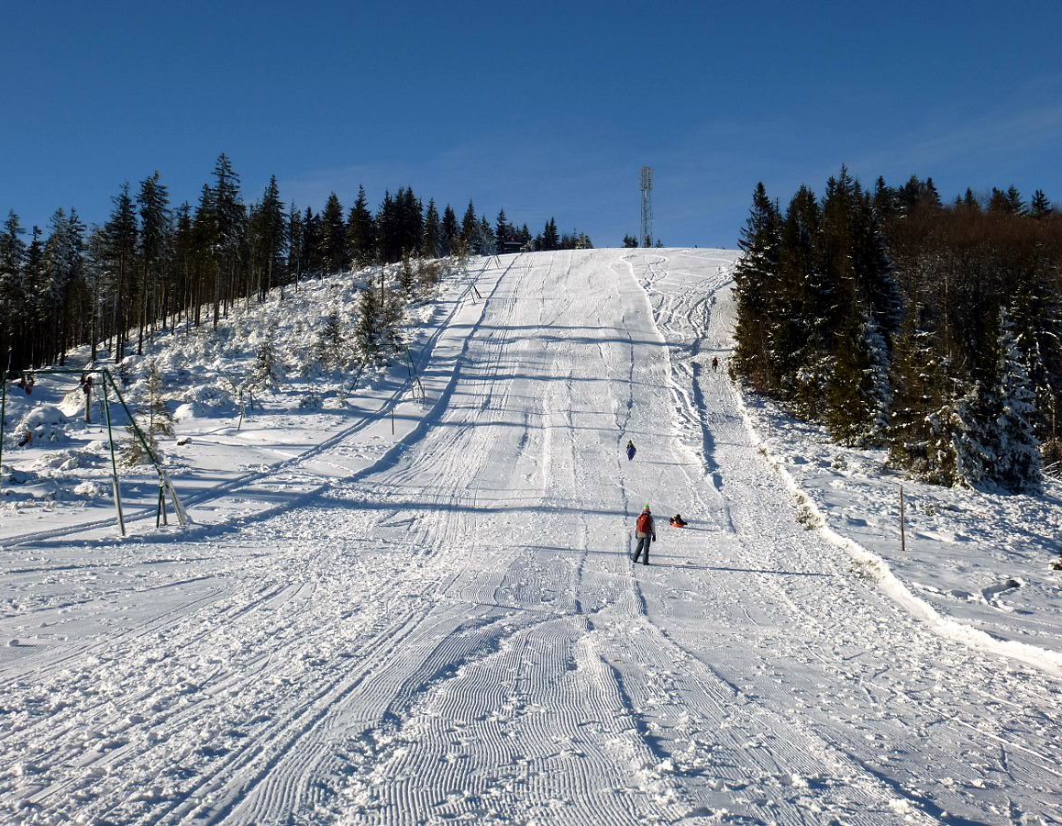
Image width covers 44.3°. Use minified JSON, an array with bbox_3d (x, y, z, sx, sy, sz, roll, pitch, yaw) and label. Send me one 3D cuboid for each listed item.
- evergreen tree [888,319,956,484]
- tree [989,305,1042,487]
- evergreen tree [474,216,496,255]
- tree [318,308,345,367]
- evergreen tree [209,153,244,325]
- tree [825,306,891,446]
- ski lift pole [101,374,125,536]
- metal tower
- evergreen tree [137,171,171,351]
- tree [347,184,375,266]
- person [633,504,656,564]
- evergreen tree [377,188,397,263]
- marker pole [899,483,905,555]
[{"bbox_3d":[22.154,-0.651,74.000,3.850,9.340,3.850,0,-7,0],"label":"evergreen tree"},{"bbox_3d":[25.770,-0.765,69.184,3.200,9.800,3.200,0,-10,0],"label":"tree"},{"bbox_3d":[-10.971,-42.774,315.000,5.320,10.200,5.320,0,-7,0],"label":"evergreen tree"},{"bbox_3d":[-21.092,-7.789,138.000,3.107,5.907,3.107,0,-7,0],"label":"tree"},{"bbox_3d":[-39.409,-22.617,169.503,4.600,23.560,4.600,0,-10,0],"label":"evergreen tree"},{"bbox_3d":[23.550,-2.725,93.900,4.600,10.380,4.600,0,-10,0],"label":"tree"},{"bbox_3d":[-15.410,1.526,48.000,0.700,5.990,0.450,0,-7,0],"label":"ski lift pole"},{"bbox_3d":[33.995,-60.000,385.000,3.790,26.650,3.790,0,-7,0],"label":"metal tower"},{"bbox_3d":[-43.945,-17.660,152.000,3.850,20.481,3.850,0,-7,0],"label":"evergreen tree"},{"bbox_3d":[-34.533,-38.067,265.000,5.966,15.546,5.966,0,-7,0],"label":"tree"},{"bbox_3d":[3.346,3.619,38.500,0.620,1.750,0.450,-1,-8,11],"label":"person"},{"bbox_3d":[-26.427,-34.110,240.000,3.710,14.340,3.710,0,-7,0],"label":"evergreen tree"},{"bbox_3d":[11.540,3.262,40.550,0.090,2.170,0.090,0,-10,0],"label":"marker pole"}]

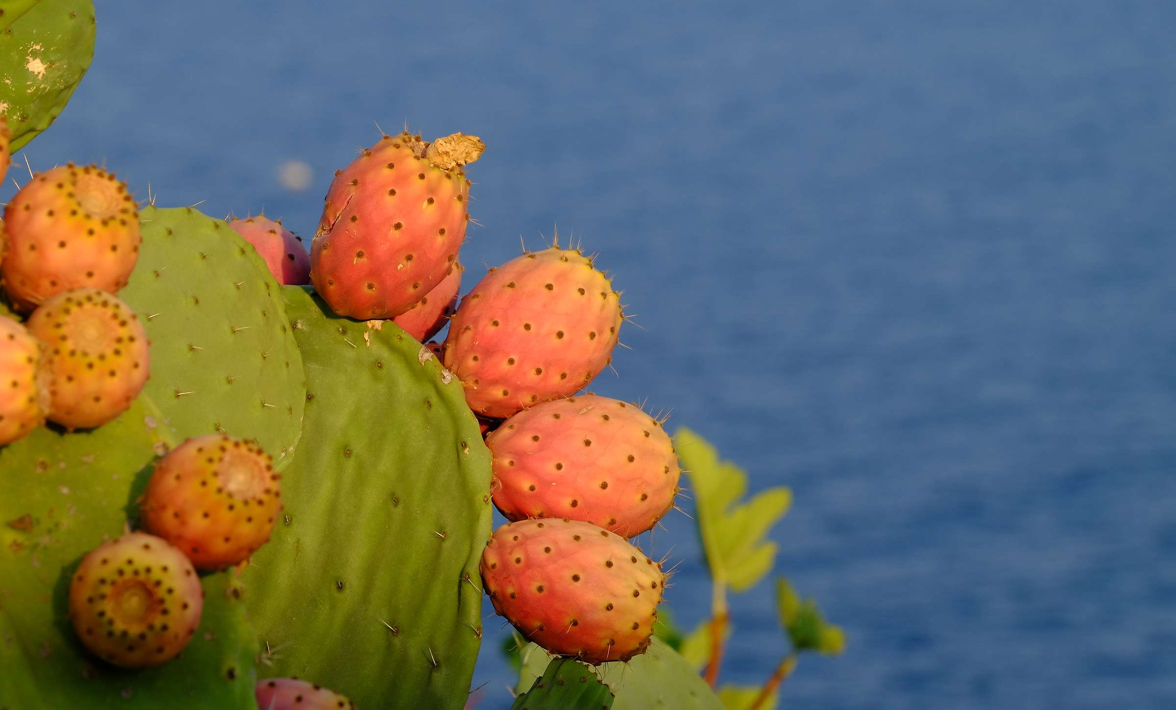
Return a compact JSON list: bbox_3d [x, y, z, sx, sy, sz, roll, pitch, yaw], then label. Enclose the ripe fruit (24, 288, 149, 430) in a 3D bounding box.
[{"bbox_3d":[-0.190,0.001,2.150,0.050,0.050,0.068,0,-20,-5],"label":"ripe fruit"}]

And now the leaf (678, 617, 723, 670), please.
[{"bbox_3d":[0.069,0.178,3.500,0.032,0.036,0.014,2,9,11],"label":"leaf"}]

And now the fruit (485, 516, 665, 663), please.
[{"bbox_3d":[-0.007,0.092,2.250,0.073,0.053,0.053,24,0,0],"label":"fruit"}]

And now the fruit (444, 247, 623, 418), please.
[{"bbox_3d":[-0.022,-0.009,2.250,0.076,0.058,0.058,-42,0,0],"label":"fruit"}]

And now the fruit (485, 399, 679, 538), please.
[{"bbox_3d":[-0.002,0.044,2.250,0.077,0.054,0.054,12,0,0],"label":"fruit"}]

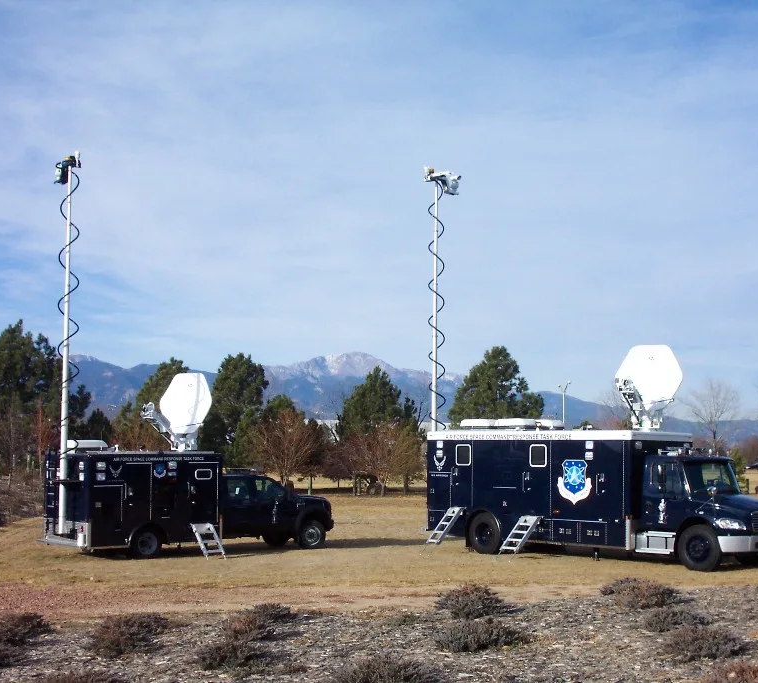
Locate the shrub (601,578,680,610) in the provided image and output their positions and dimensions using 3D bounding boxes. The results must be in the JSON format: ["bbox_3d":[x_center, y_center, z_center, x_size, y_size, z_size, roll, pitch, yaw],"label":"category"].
[{"bbox_3d":[4.205,4.068,21.500,1.240,0.430,1.050,0,-5,0],"label":"shrub"}]

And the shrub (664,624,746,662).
[{"bbox_3d":[3.384,3.140,13.900,0.853,0.369,0.800,1,-5,0],"label":"shrub"}]

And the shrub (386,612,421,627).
[{"bbox_3d":[0.376,4.263,20.500,0.540,0.190,0.450,0,-5,0],"label":"shrub"}]

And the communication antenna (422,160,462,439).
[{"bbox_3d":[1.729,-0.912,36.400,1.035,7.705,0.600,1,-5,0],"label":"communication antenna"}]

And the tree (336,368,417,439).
[{"bbox_3d":[-0.174,6.017,93.000,5.704,8.277,5.533,1,-5,0],"label":"tree"}]

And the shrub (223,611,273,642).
[{"bbox_3d":[-1.562,3.411,16.000,0.598,0.363,0.600,1,-5,0],"label":"shrub"}]

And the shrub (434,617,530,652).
[{"bbox_3d":[1.139,3.298,15.000,1.055,0.352,0.900,1,-5,0],"label":"shrub"}]

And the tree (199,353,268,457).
[{"bbox_3d":[-9.642,5.200,88.000,4.800,8.900,4.800,0,-5,0],"label":"tree"}]

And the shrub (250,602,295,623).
[{"bbox_3d":[-1.689,4.297,21.200,0.730,0.270,0.650,0,-5,0],"label":"shrub"}]

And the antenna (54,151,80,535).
[{"bbox_3d":[-7.934,0.025,33.900,0.600,9.700,0.500,0,-5,0],"label":"antenna"}]

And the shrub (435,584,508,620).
[{"bbox_3d":[1.245,3.514,18.000,0.969,0.455,0.900,1,-5,0],"label":"shrub"}]

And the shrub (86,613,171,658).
[{"bbox_3d":[-3.279,3.848,17.500,1.080,0.470,0.950,0,-5,0],"label":"shrub"}]

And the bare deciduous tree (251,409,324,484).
[{"bbox_3d":[-5.535,6.522,80.000,4.428,5.026,4.295,1,-5,0],"label":"bare deciduous tree"}]

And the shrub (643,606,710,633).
[{"bbox_3d":[4.147,3.888,18.700,0.900,0.300,0.750,0,-5,0],"label":"shrub"}]

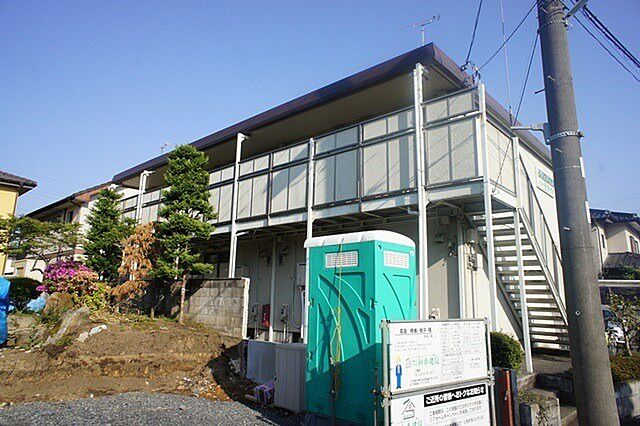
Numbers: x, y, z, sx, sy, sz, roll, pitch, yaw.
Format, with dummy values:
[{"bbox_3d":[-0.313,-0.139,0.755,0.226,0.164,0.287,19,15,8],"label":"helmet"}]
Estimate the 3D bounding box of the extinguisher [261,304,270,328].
[{"bbox_3d":[-1.480,2.825,11.640,0.220,0.620,0.200,1,-12,0],"label":"extinguisher"}]

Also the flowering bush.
[{"bbox_3d":[-6.378,1.700,10.900,1.300,0.930,1.150,8,-13,-29],"label":"flowering bush"}]

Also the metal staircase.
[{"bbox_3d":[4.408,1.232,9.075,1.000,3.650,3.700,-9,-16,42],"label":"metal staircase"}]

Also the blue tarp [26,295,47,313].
[{"bbox_3d":[-6.848,2.186,10.300,0.420,0.420,0.360,9,-14,-32],"label":"blue tarp"}]

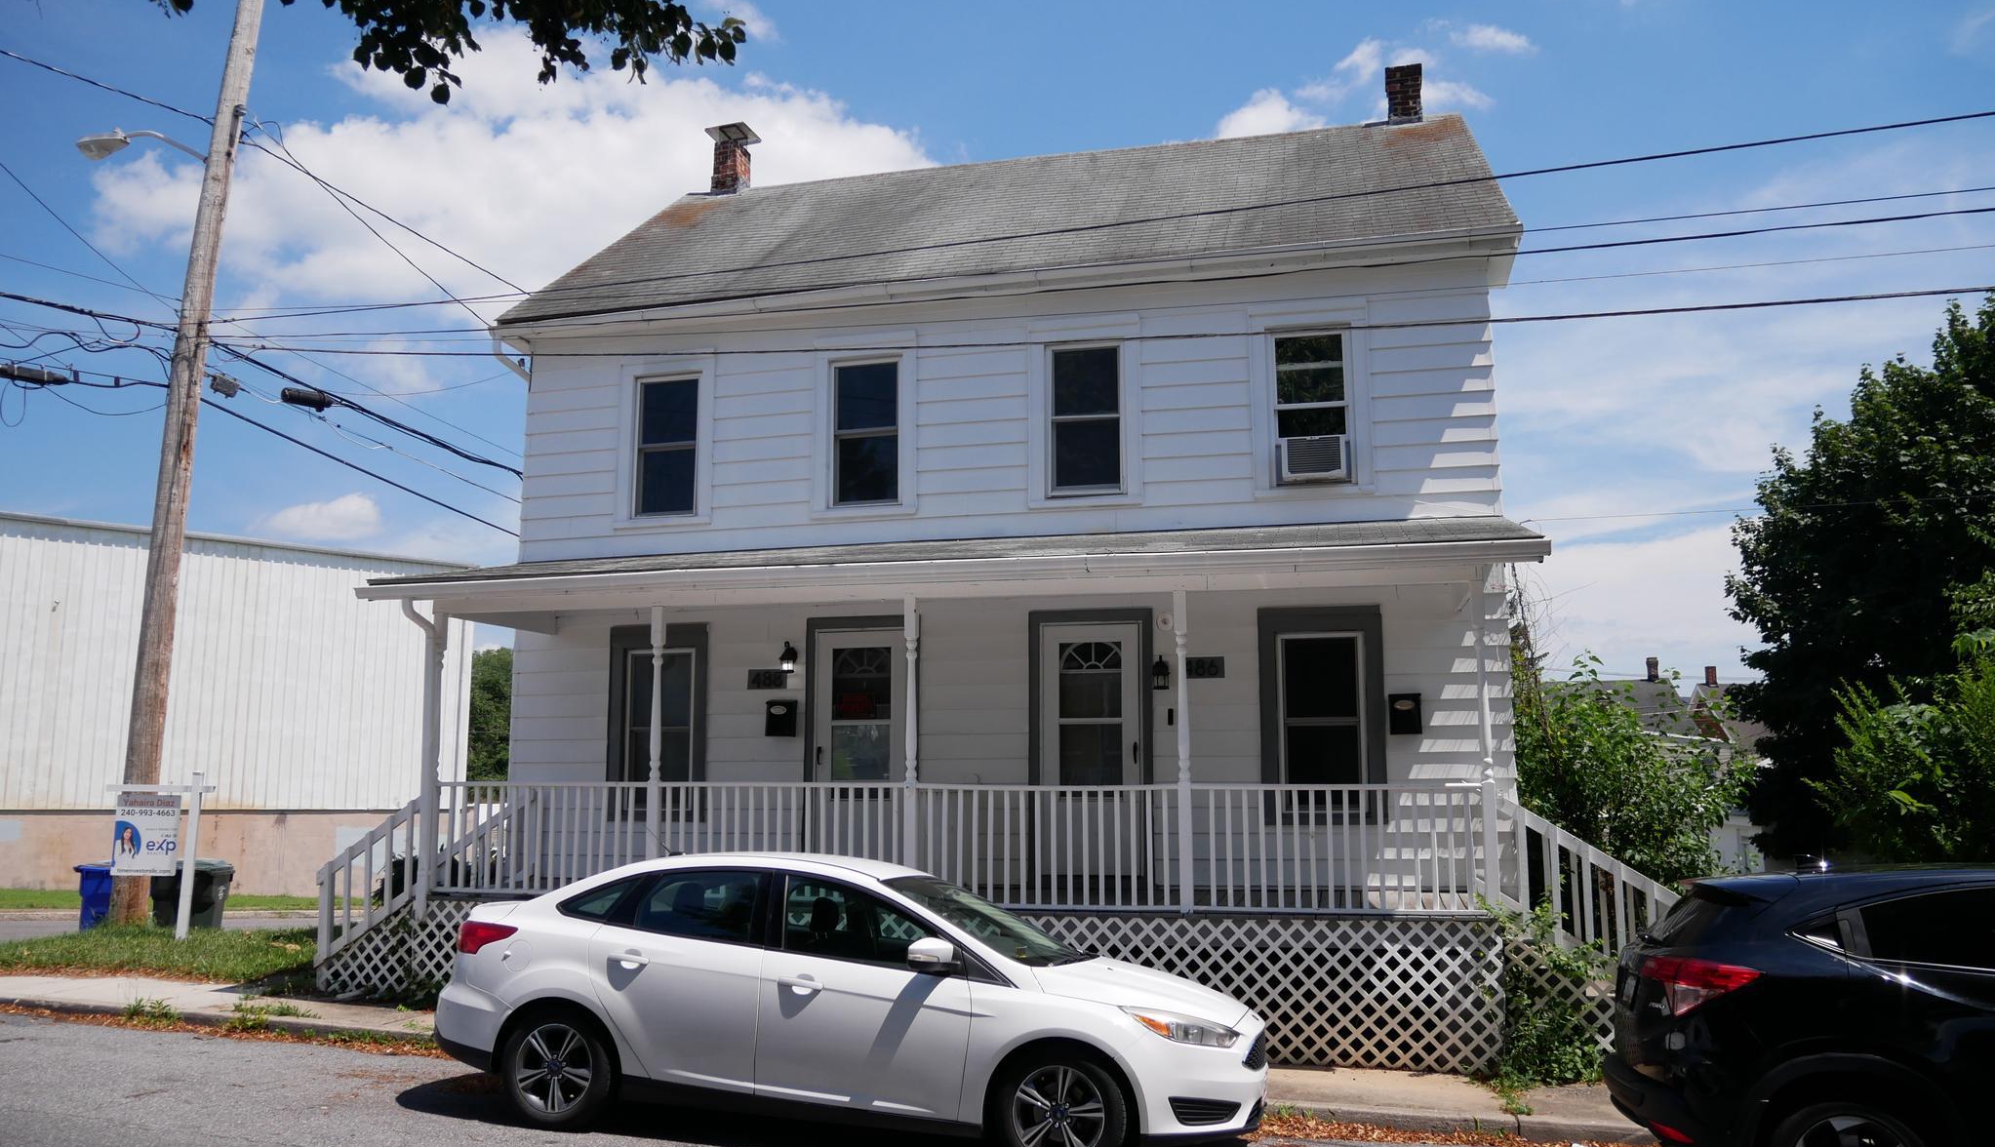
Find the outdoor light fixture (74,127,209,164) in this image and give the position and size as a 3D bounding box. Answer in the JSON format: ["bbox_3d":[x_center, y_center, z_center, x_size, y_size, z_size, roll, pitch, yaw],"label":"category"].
[{"bbox_3d":[-9.262,-4.649,14.978,1.730,0.450,0.340,-2,-8,14],"label":"outdoor light fixture"}]

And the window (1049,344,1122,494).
[{"bbox_3d":[0.745,-1.315,11.818,0.634,1.315,0.130,-2,-8,14],"label":"window"}]

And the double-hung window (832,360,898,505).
[{"bbox_3d":[-1.170,-1.254,12.292,0.643,1.318,0.130,-2,-8,14],"label":"double-hung window"}]

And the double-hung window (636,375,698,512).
[{"bbox_3d":[-3.052,-1.171,12.755,0.662,1.309,0.130,-2,-8,14],"label":"double-hung window"}]

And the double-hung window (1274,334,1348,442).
[{"bbox_3d":[2.584,-1.354,11.360,0.610,1.264,0.130,-2,-8,14],"label":"double-hung window"}]

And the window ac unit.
[{"bbox_3d":[2.573,-0.928,11.255,0.530,0.370,0.420,-2,-8,14],"label":"window ac unit"}]

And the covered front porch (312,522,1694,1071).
[{"bbox_3d":[-0.342,1.469,10.582,9.933,3.813,2.246,-2,-8,14],"label":"covered front porch"}]

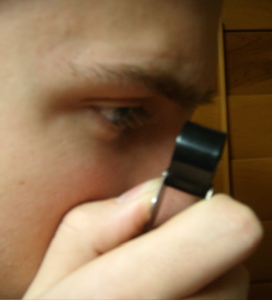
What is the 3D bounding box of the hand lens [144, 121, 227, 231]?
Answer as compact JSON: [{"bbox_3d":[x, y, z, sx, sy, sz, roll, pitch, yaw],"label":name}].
[{"bbox_3d":[0.018,0.014,0.158,0.017,0.046,0.023,18,0,10],"label":"hand lens"}]

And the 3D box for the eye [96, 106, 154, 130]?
[{"bbox_3d":[-0.004,-0.012,0.167,0.014,0.011,0.028,9,1,25],"label":"eye"}]

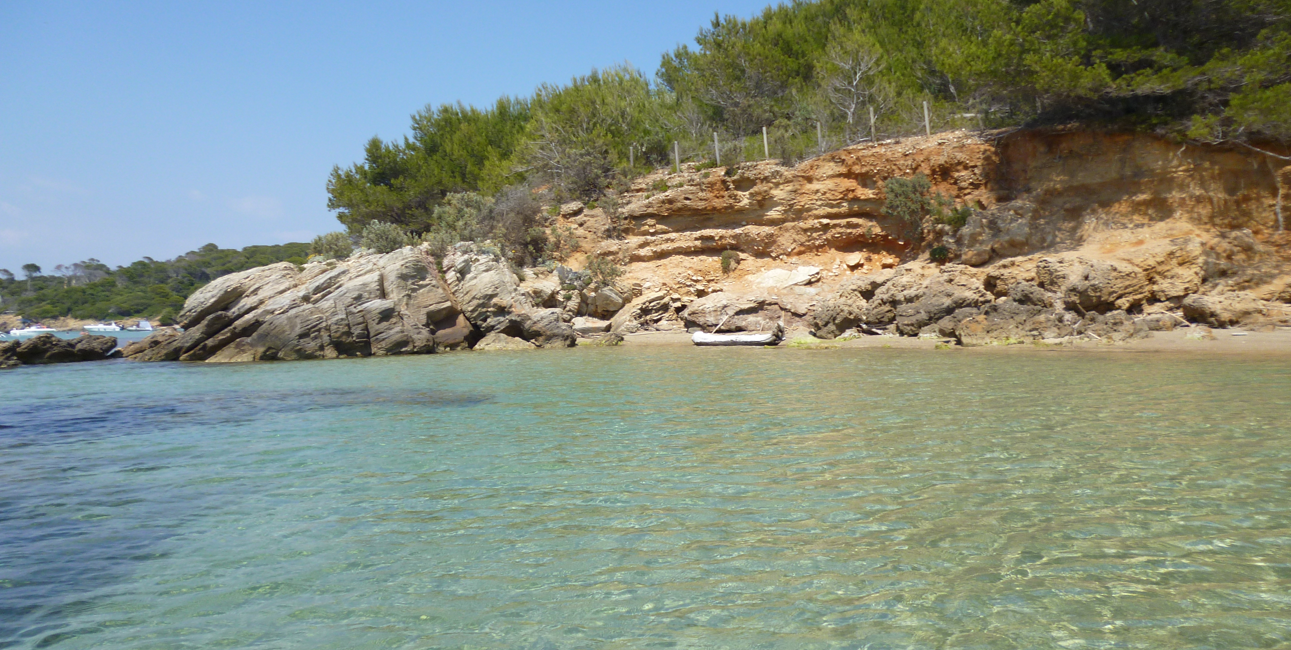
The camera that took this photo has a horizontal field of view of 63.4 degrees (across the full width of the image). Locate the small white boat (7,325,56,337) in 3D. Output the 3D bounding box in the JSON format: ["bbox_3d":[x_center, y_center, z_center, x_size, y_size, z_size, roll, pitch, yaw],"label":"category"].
[{"bbox_3d":[-86.400,0.850,147.000,2.200,1.500,6.000,-1,1,30],"label":"small white boat"}]

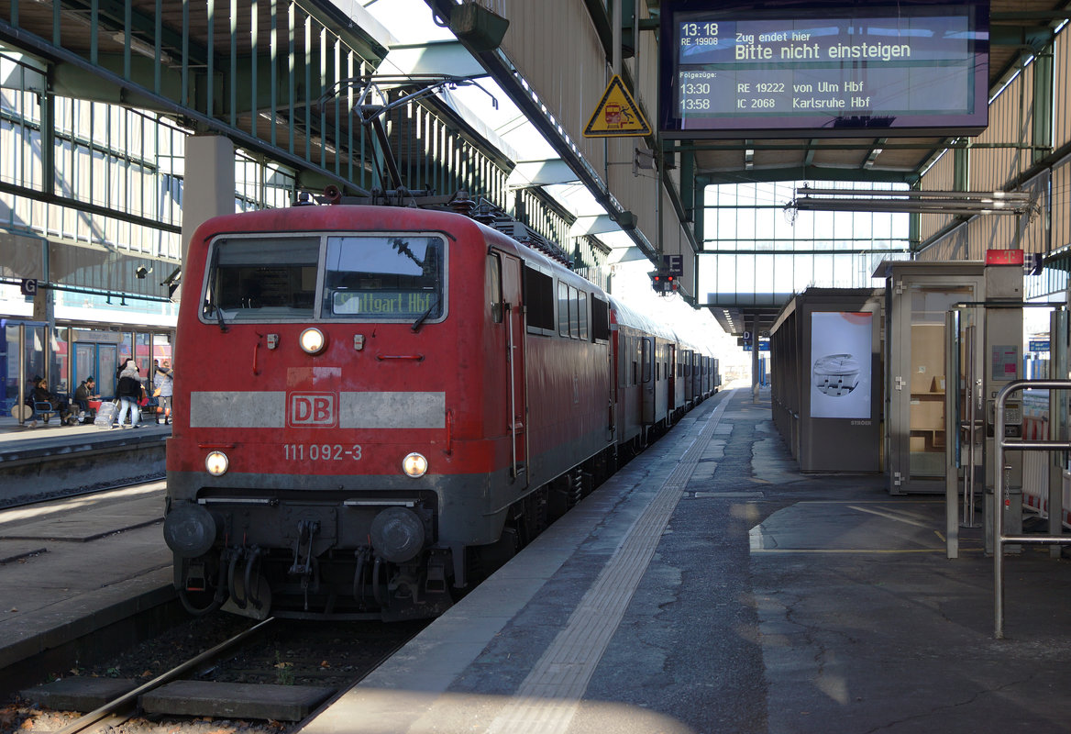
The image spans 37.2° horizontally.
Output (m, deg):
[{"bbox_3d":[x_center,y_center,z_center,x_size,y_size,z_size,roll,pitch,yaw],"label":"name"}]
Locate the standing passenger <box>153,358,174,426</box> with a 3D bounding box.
[{"bbox_3d":[-10.445,0.722,44.700,0.600,1.740,0.500,0,0,-9],"label":"standing passenger"}]

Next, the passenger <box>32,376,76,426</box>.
[{"bbox_3d":[-13.379,0.947,44.000,0.950,1.300,0.600,0,0,7],"label":"passenger"}]

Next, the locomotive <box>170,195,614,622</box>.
[{"bbox_3d":[-0.917,0.336,21.277,3.020,4.150,16.600,0,0,7],"label":"locomotive"}]

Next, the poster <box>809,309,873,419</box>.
[{"bbox_3d":[4.765,-0.027,24.750,0.950,1.660,0.100,0,0,7],"label":"poster"}]

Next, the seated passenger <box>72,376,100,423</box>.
[{"bbox_3d":[-12.922,0.965,45.800,0.800,1.300,0.580,0,0,7],"label":"seated passenger"}]

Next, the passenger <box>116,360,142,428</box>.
[{"bbox_3d":[-10.812,0.727,42.300,0.620,1.770,0.500,0,0,14],"label":"passenger"}]

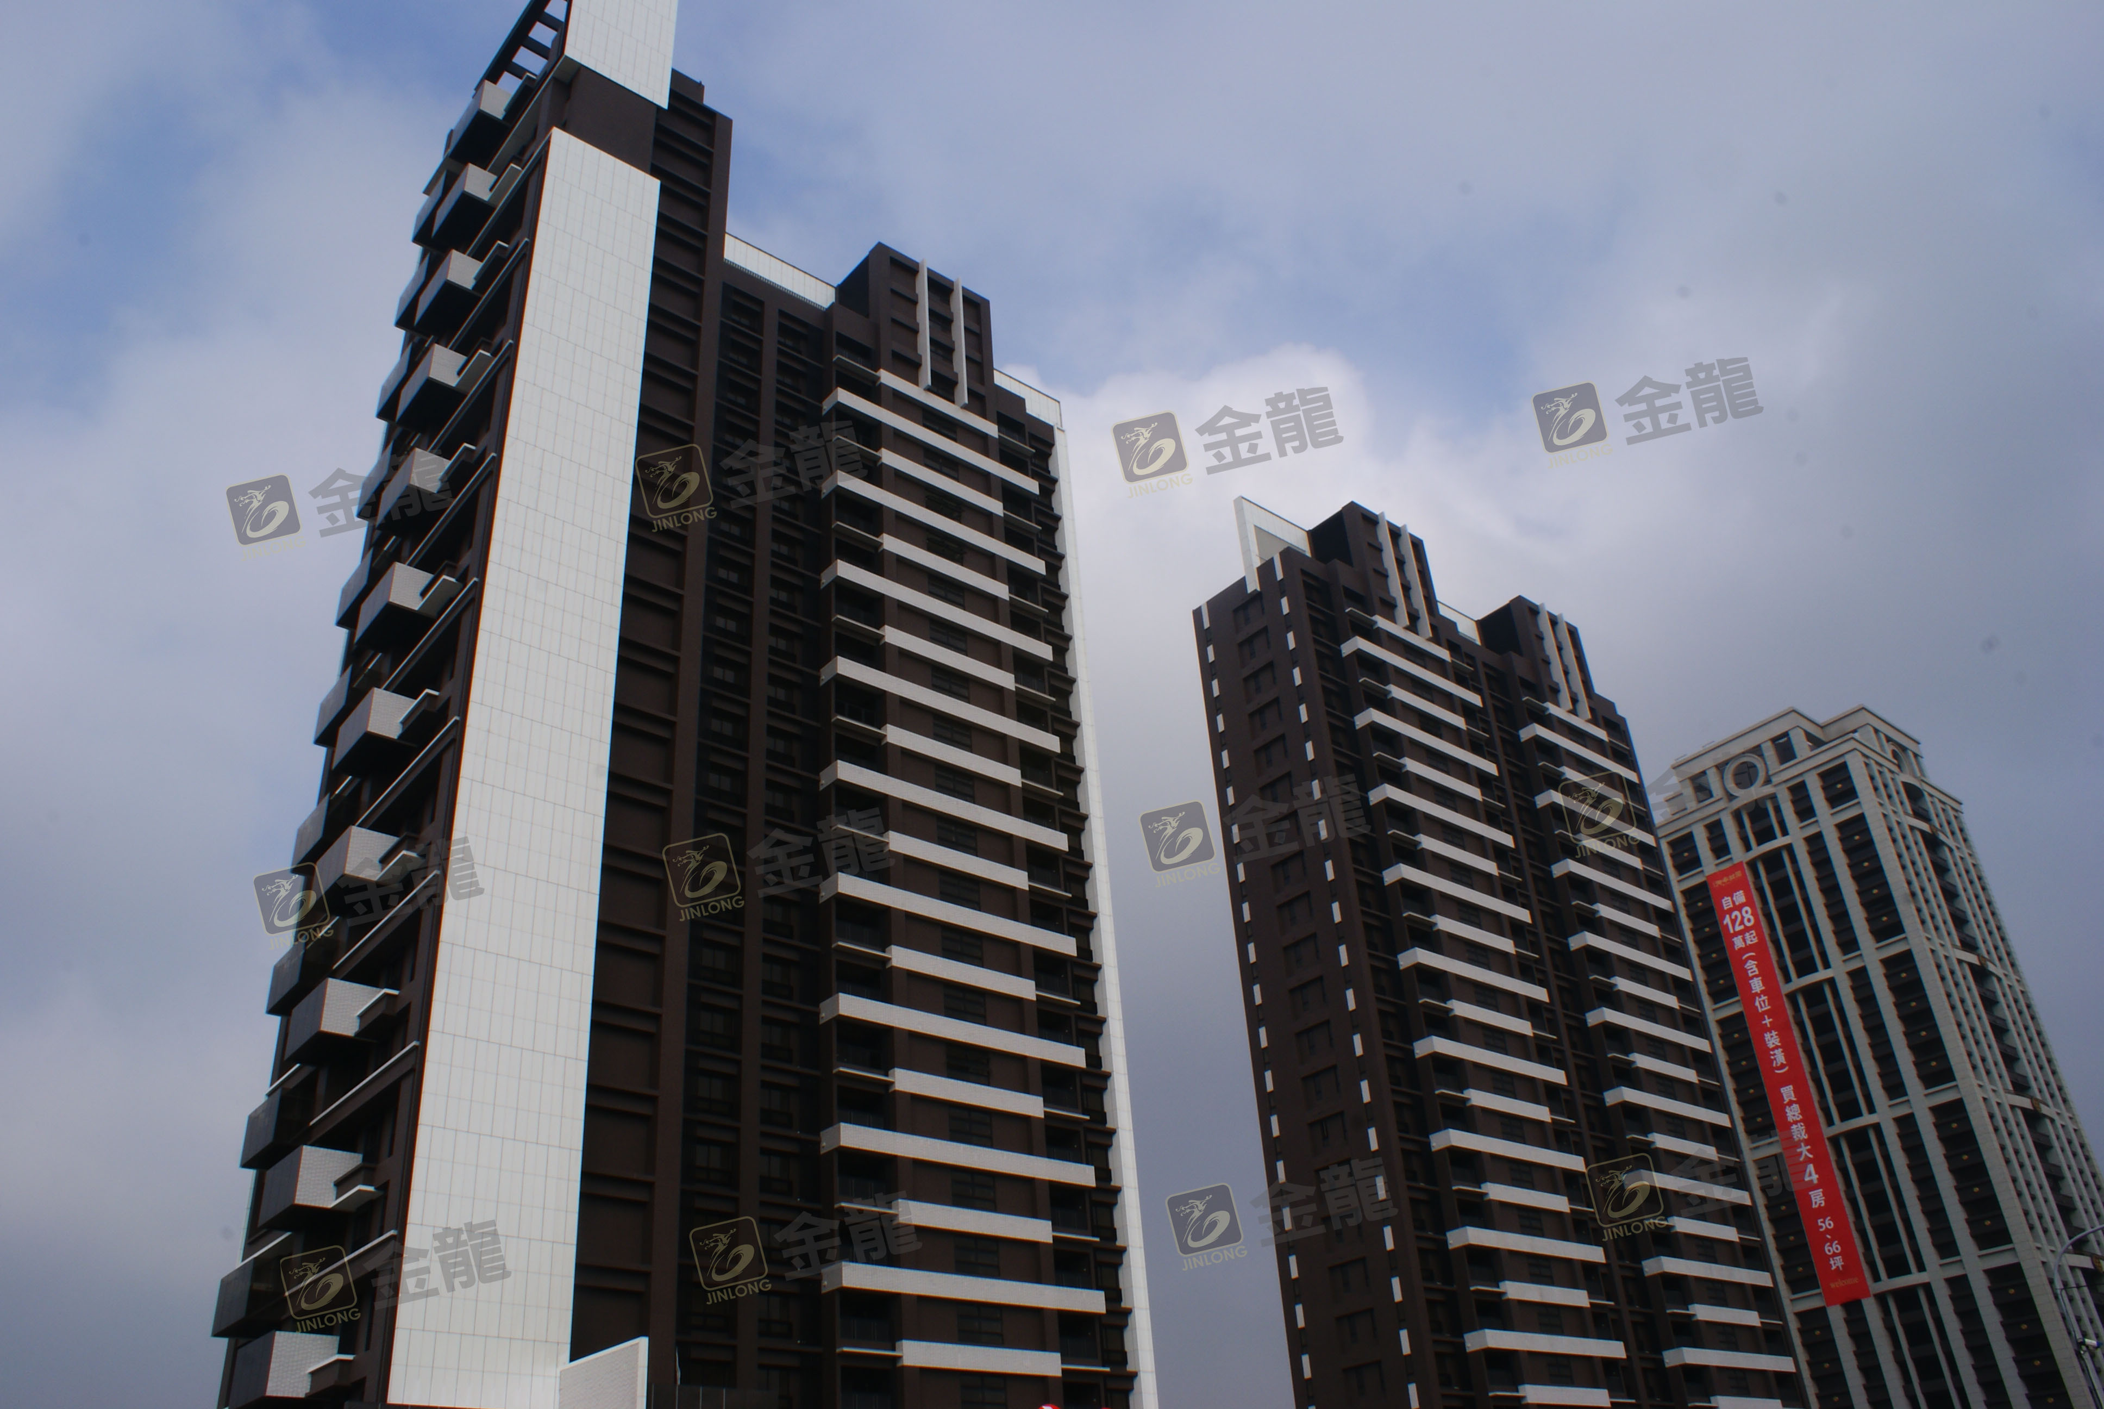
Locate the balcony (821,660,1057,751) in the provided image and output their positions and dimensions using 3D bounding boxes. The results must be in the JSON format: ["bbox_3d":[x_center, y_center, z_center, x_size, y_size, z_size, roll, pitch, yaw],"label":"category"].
[{"bbox_3d":[-6.002,0.538,89.469,15.653,1.107,1.600,21,-40,-36],"label":"balcony"}]

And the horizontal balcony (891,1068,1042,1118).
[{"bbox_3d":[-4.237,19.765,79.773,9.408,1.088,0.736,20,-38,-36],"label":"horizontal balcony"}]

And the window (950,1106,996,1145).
[{"bbox_3d":[-3.994,20.808,77.354,2.675,1.800,0.200,21,-40,-36],"label":"window"}]

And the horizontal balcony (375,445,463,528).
[{"bbox_3d":[-30.072,-9.841,75.065,2.227,2.144,4.148,21,-39,-37],"label":"horizontal balcony"}]

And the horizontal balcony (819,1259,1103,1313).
[{"bbox_3d":[-3.869,28.685,76.968,16.635,1.073,1.690,21,-39,-37],"label":"horizontal balcony"}]

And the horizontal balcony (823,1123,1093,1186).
[{"bbox_3d":[-4.174,22.091,76.355,15.437,1.018,1.600,21,-40,-36],"label":"horizontal balcony"}]

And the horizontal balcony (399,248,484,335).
[{"bbox_3d":[-29.928,-20.308,78.904,1.900,2.080,3.950,21,-40,-36],"label":"horizontal balcony"}]

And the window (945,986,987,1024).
[{"bbox_3d":[-4.548,15.905,83.022,2.752,1.760,0.192,20,-38,-36],"label":"window"}]

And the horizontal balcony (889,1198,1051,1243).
[{"bbox_3d":[-3.763,25.668,78.192,9.848,1.073,0.508,21,-39,-37],"label":"horizontal balcony"}]

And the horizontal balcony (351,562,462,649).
[{"bbox_3d":[-29.672,-4.216,71.959,2.304,2.176,4.032,20,-38,-36],"label":"horizontal balcony"}]

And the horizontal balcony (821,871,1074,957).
[{"bbox_3d":[-5.298,11.932,86.865,16.635,1.073,1.690,21,-39,-37],"label":"horizontal balcony"}]

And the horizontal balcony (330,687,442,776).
[{"bbox_3d":[-27.971,1.431,65.661,2.200,2.080,3.950,21,-40,-36],"label":"horizontal balcony"}]

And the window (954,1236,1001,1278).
[{"bbox_3d":[-3.504,26.004,74.243,2.622,1.800,0.200,21,-40,-36],"label":"window"}]

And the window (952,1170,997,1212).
[{"bbox_3d":[-3.754,23.432,75.775,2.616,1.800,0.200,21,-40,-36],"label":"window"}]

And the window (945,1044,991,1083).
[{"bbox_3d":[-4.306,18.626,81.482,2.752,1.760,0.192,20,-38,-36],"label":"window"}]

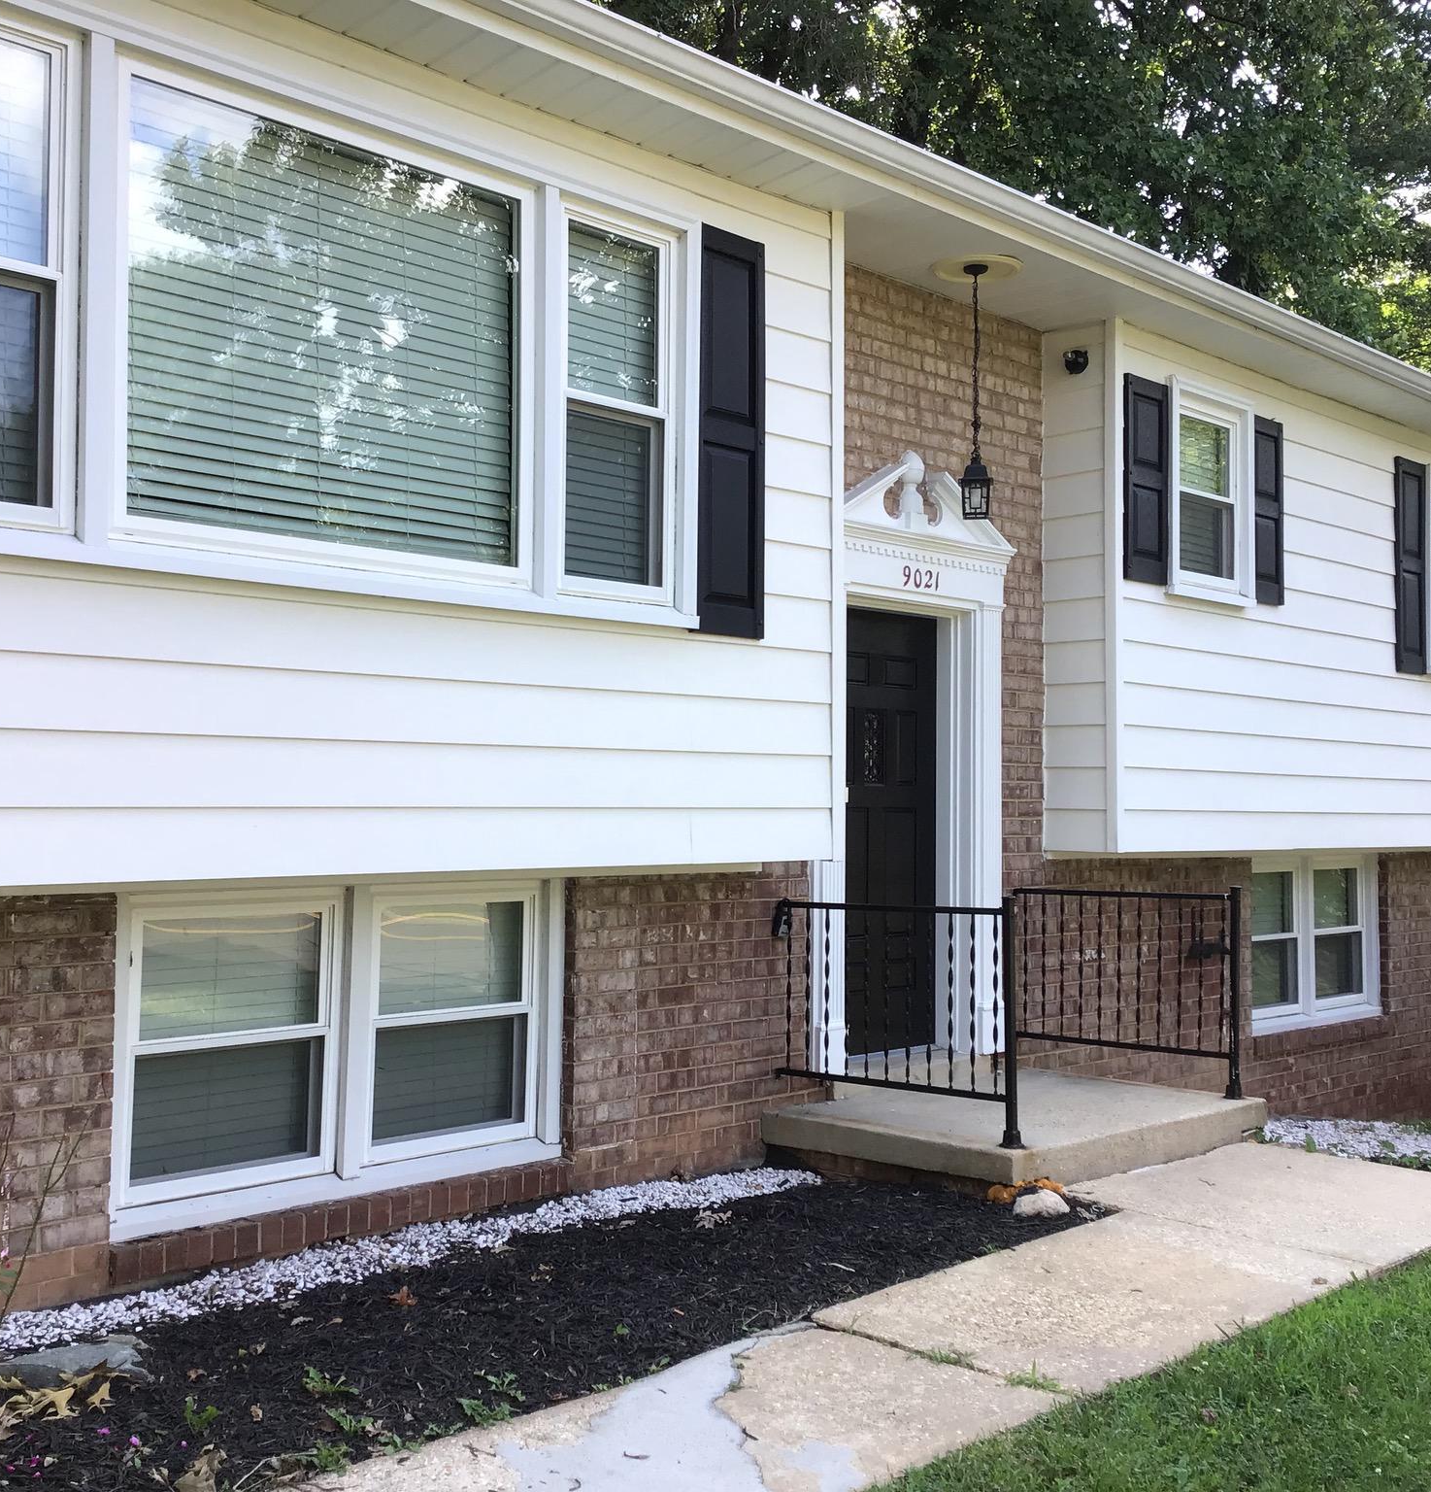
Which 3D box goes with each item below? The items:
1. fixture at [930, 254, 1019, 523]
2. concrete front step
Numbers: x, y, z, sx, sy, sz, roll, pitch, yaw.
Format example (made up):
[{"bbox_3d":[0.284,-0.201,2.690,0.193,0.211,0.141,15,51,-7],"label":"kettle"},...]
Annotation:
[{"bbox_3d":[1.130,-1.524,7.715,0.375,1.095,0.375,-1,-3,44],"label":"fixture"},{"bbox_3d":[1.281,1.568,7.447,1.212,0.125,1.775,-1,-3,44],"label":"concrete front step"}]

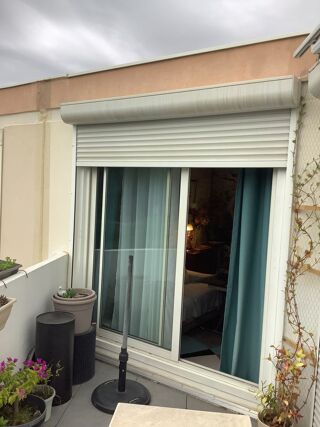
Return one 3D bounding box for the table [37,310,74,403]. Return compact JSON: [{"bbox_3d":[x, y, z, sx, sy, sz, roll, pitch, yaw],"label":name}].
[{"bbox_3d":[-0.822,1.123,2.987,0.292,0.625,0.292,3,3,0],"label":"table"}]

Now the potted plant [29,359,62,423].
[{"bbox_3d":[-0.802,1.245,2.715,0.230,0.410,0.220,5,3,33],"label":"potted plant"}]

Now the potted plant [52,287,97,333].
[{"bbox_3d":[-0.744,0.856,3.340,0.380,0.310,0.380,3,3,0],"label":"potted plant"}]

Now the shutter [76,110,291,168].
[{"bbox_3d":[0.041,-0.604,3.262,2.090,0.420,0.060,5,3,33],"label":"shutter"}]

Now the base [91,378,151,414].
[{"bbox_3d":[-0.302,1.435,3.027,0.468,0.055,0.468,3,3,0],"label":"base"}]

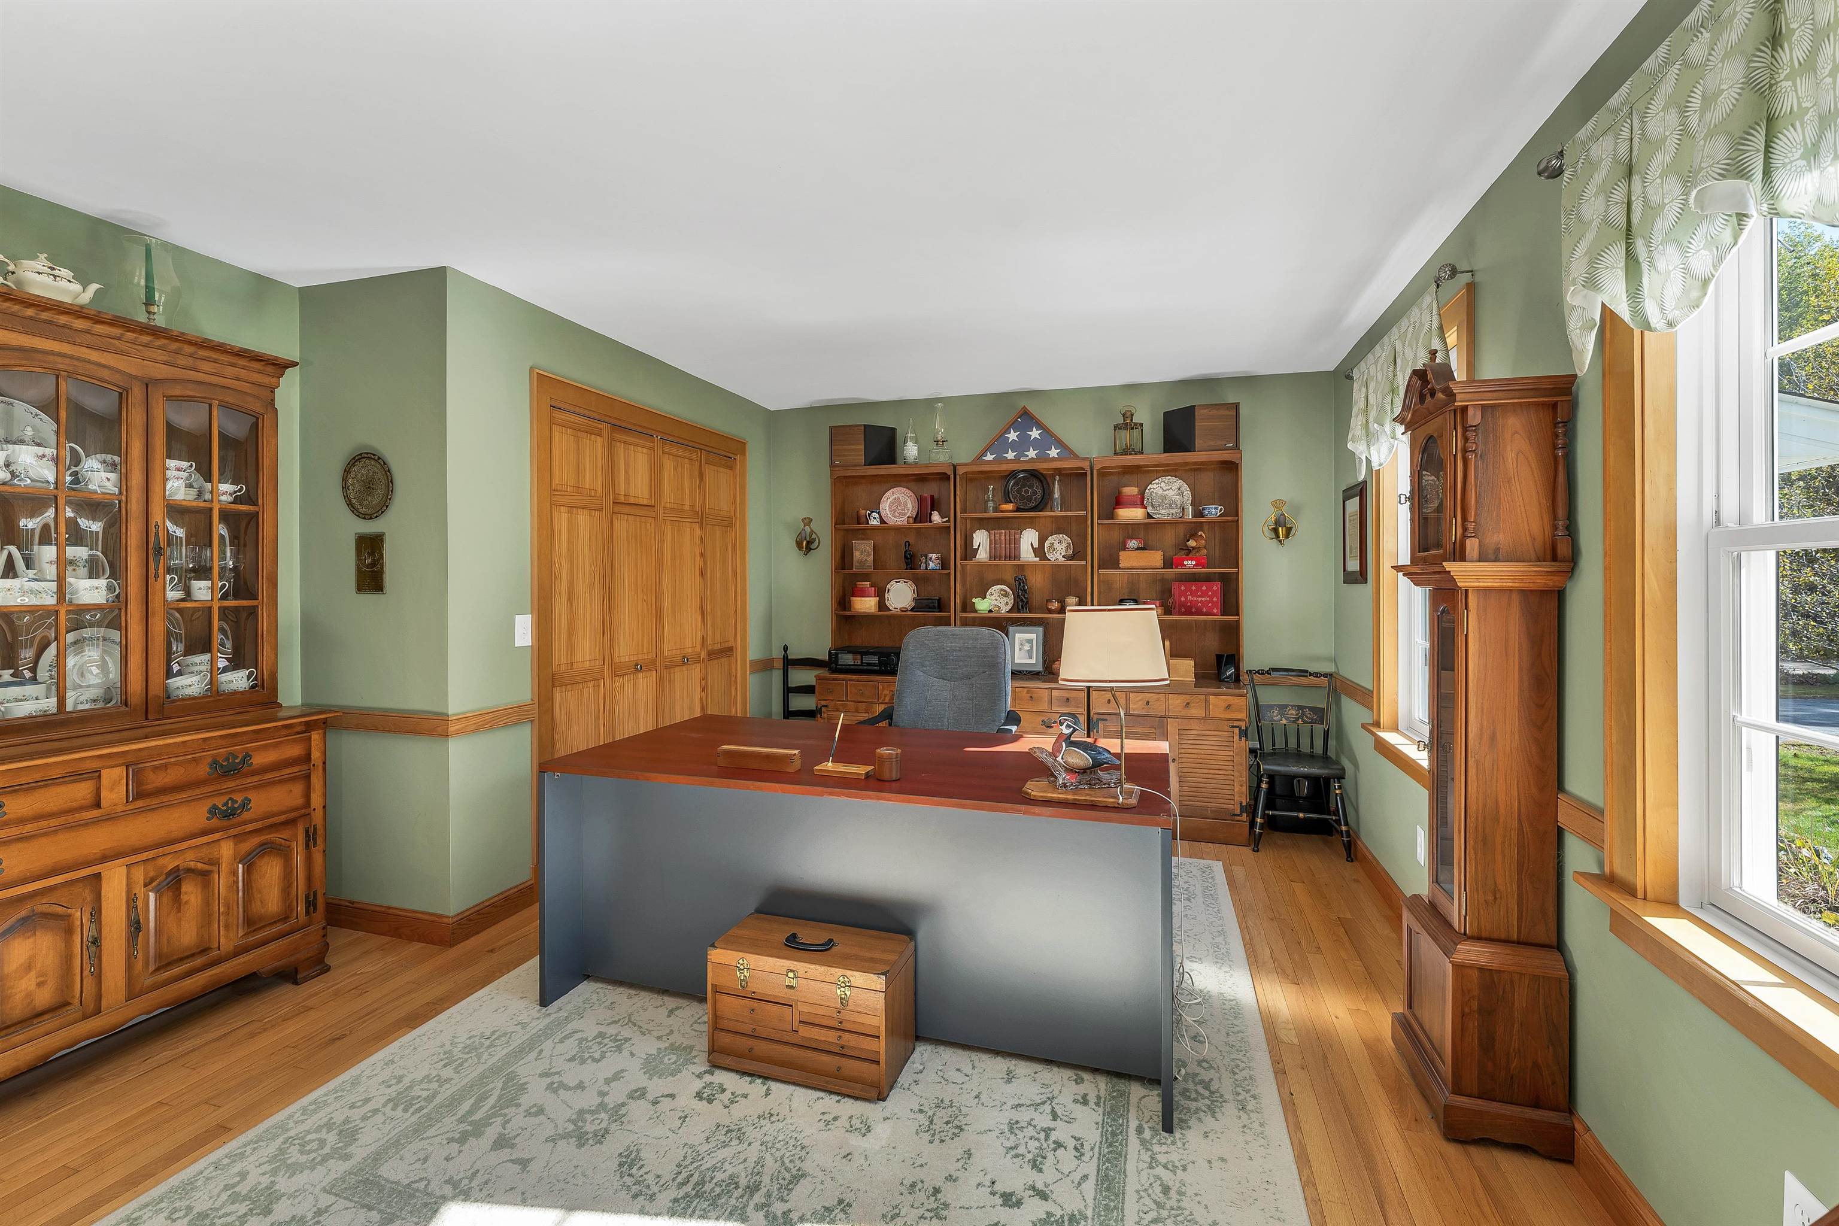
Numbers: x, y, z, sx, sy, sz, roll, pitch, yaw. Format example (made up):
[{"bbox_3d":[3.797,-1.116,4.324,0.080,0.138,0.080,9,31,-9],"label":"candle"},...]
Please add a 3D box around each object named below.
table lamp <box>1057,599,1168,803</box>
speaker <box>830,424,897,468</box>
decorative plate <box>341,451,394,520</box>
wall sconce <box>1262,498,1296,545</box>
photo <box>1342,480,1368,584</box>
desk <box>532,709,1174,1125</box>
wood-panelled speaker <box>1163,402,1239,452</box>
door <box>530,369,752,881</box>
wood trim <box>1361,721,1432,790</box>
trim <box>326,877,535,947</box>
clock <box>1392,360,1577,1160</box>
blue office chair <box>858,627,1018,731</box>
[{"bbox_3d":[0.496,0.235,1.837,0.290,0.515,0.200,0,1,16],"label":"table lamp"},{"bbox_3d":[-0.307,-1.013,4.395,0.420,0.255,0.220,0,1,15],"label":"speaker"},{"bbox_3d":[-2.073,-0.474,2.682,0.265,0.260,0.025,0,1,15],"label":"decorative plate"},{"bbox_3d":[1.950,-0.494,3.877,0.165,0.255,0.110,0,1,15],"label":"wall sconce"},{"bbox_3d":[2.069,-0.378,3.407,0.030,0.460,0.430,0,1,17],"label":"photo"},{"bbox_3d":[-0.144,0.830,2.371,1.830,0.750,0.910,0,1,16],"label":"desk"},{"bbox_3d":[1.518,-0.979,3.881,0.400,0.250,0.220,0,1,15],"label":"wood-panelled speaker"},{"bbox_3d":[-1.339,0.059,3.710,0.080,2.180,1.660,0,1,17],"label":"door"},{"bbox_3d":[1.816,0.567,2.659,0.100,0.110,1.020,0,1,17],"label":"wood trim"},{"bbox_3d":[-1.938,1.134,2.838,0.700,0.110,0.380,0,1,16],"label":"trim"},{"bbox_3d":[1.416,0.301,1.827,0.270,1.870,0.390,0,1,17],"label":"clock"},{"bbox_3d":[0.084,0.617,3.106,0.660,1.110,0.680,0,1,17],"label":"blue office chair"}]

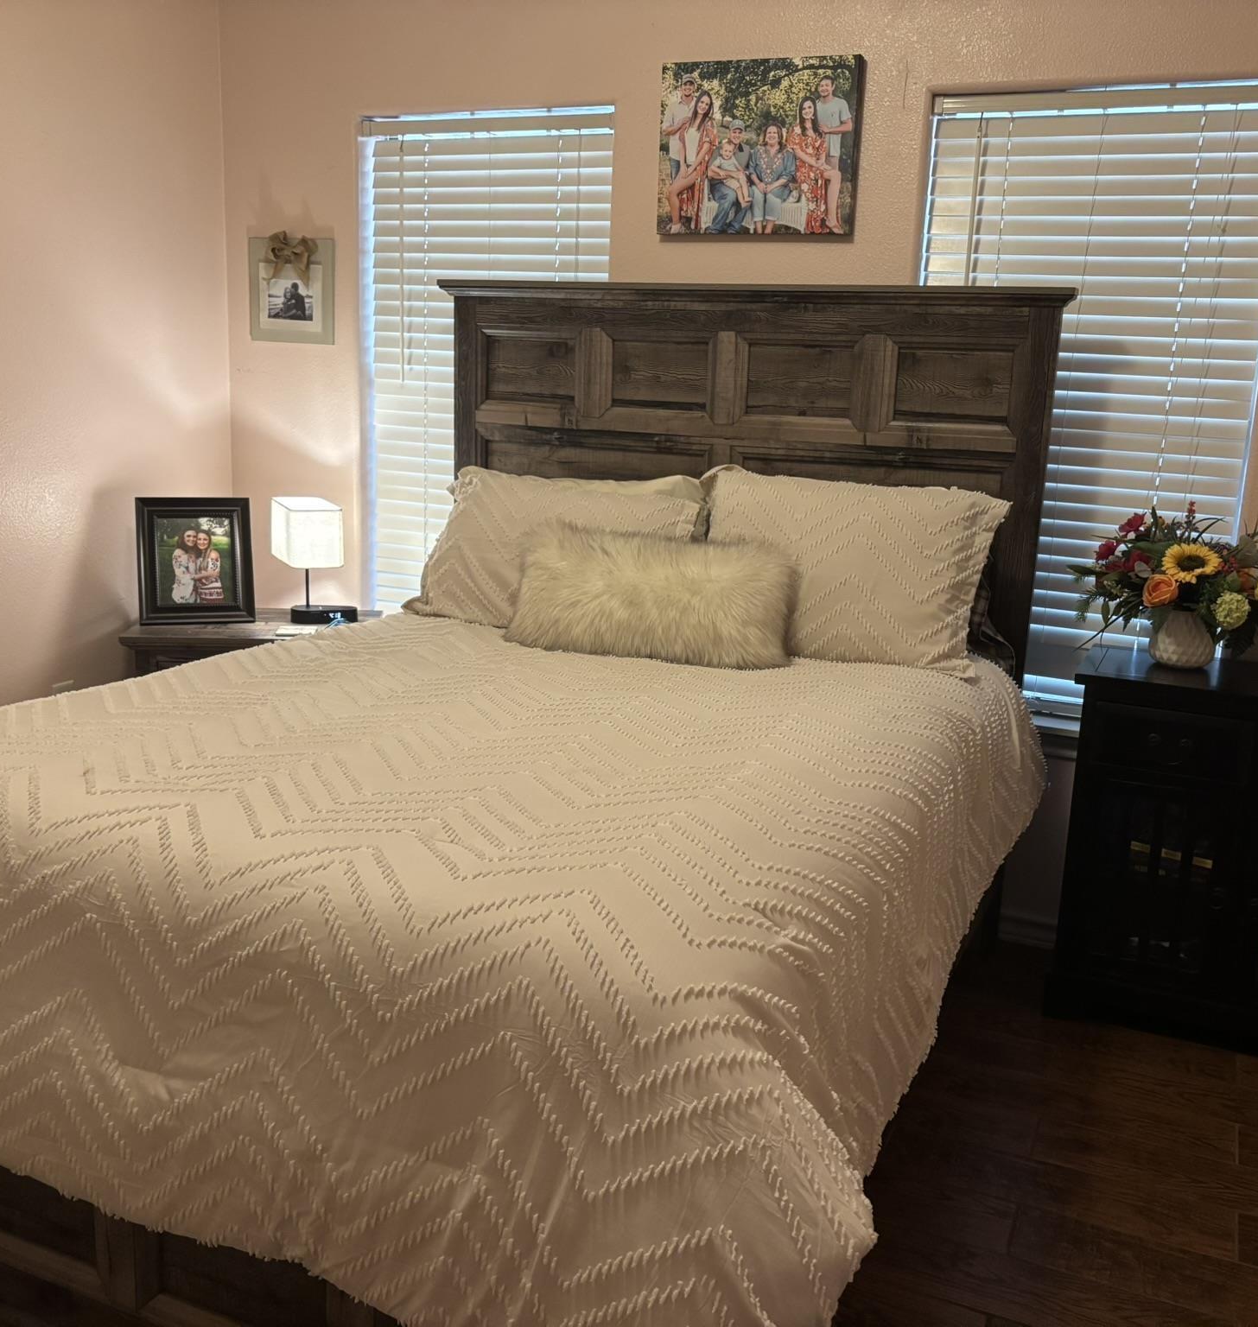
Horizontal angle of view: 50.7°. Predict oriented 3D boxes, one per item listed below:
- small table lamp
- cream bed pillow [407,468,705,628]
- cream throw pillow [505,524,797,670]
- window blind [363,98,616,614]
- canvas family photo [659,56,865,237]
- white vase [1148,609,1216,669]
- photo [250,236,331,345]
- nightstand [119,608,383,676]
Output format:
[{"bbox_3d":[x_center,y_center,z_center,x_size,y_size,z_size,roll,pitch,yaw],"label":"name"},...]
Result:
[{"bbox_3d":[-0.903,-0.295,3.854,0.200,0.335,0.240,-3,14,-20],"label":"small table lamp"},{"bbox_3d":[-0.182,-0.289,3.298,0.710,0.410,0.160,8,-18,23],"label":"cream bed pillow"},{"bbox_3d":[0.043,-0.162,3.034,0.640,0.280,0.150,9,-15,26],"label":"cream throw pillow"},{"bbox_3d":[-0.424,-0.789,3.800,0.787,1.468,0.060,8,14,23],"label":"window blind"},{"bbox_3d":[0.322,-1.278,3.302,0.514,0.410,0.038,8,14,23],"label":"canvas family photo"},{"bbox_3d":[1.258,-0.058,3.008,0.148,0.128,0.148,8,14,23],"label":"white vase"},{"bbox_3d":[-0.996,-1.107,3.942,0.305,0.304,0.028,8,14,23],"label":"photo"},{"bbox_3d":[-1.065,0.208,3.861,0.669,0.660,0.409,0,13,-7],"label":"nightstand"}]

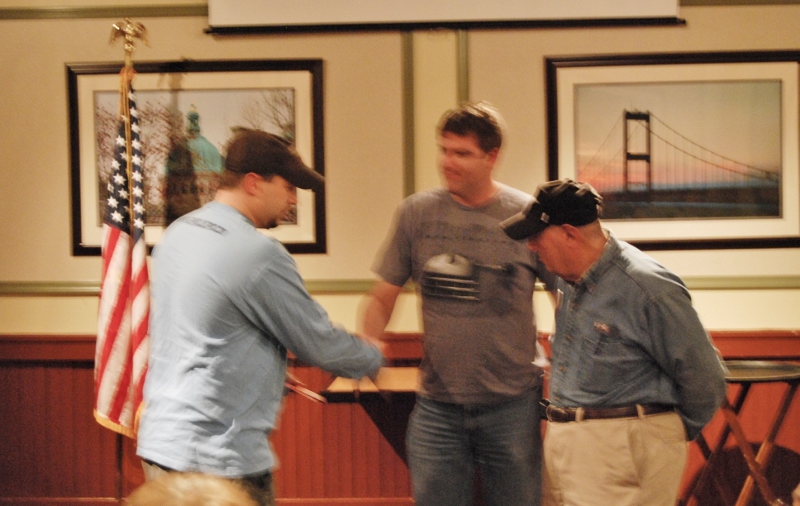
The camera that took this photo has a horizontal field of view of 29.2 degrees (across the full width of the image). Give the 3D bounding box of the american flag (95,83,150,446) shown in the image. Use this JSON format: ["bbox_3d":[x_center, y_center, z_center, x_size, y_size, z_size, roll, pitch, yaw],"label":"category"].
[{"bbox_3d":[-1.121,0.010,6.250,0.240,1.460,0.180,1,4,4],"label":"american flag"}]

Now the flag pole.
[{"bbox_3d":[-1.139,0.136,6.304,0.160,2.170,0.100,2,3,4],"label":"flag pole"}]

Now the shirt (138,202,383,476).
[{"bbox_3d":[-0.377,0.227,4.120,0.560,0.700,0.500,-3,4,-30],"label":"shirt"}]

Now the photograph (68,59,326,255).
[{"bbox_3d":[-0.862,-0.402,6.530,1.090,0.820,0.040,-1,4,4],"label":"photograph"}]

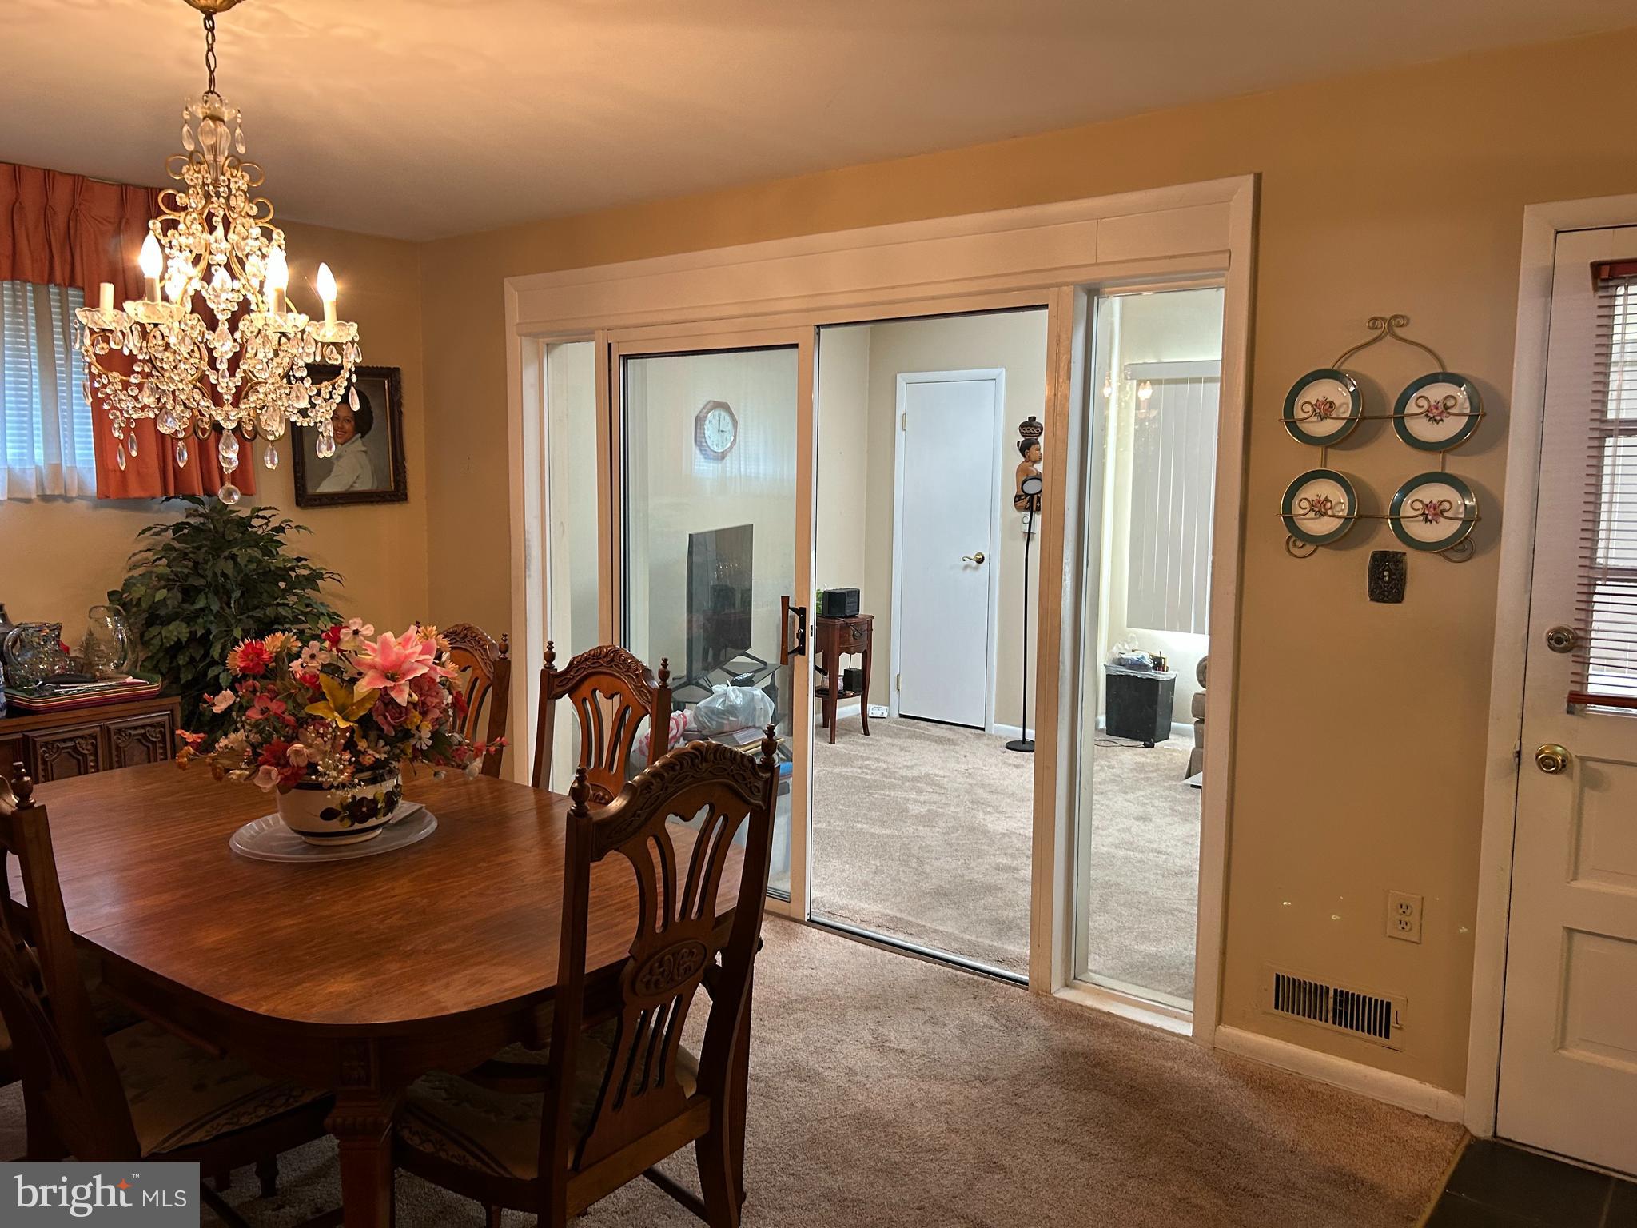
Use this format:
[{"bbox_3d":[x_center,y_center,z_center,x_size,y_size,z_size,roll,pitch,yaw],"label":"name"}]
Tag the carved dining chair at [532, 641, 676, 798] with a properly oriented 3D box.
[{"bbox_3d":[-0.644,0.641,2.788,0.490,1.100,0.550,5,8,37],"label":"carved dining chair"}]

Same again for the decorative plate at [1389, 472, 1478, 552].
[{"bbox_3d":[1.391,-0.230,2.784,0.182,0.182,0.025,5,8,37],"label":"decorative plate"}]

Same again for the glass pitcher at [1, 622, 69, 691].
[{"bbox_3d":[-2.480,0.136,3.897,0.150,0.205,0.185,6,9,38],"label":"glass pitcher"}]

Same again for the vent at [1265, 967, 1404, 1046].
[{"bbox_3d":[1.275,0.971,3.042,0.338,0.136,0.018,5,8,37],"label":"vent"}]

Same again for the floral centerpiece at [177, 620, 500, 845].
[{"bbox_3d":[-0.995,0.233,2.556,0.660,0.450,0.580,-2,7,-22],"label":"floral centerpiece"}]

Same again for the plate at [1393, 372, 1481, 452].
[{"bbox_3d":[1.388,-0.453,2.761,0.182,0.182,0.025,5,8,37],"label":"plate"}]

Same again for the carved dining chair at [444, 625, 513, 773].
[{"bbox_3d":[-1.096,0.595,3.166,0.490,1.100,0.550,5,8,37],"label":"carved dining chair"}]

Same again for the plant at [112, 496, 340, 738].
[{"bbox_3d":[-1.931,0.328,4.091,0.700,1.410,0.750,5,8,37],"label":"plant"}]

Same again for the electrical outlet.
[{"bbox_3d":[1.396,0.722,2.925,0.073,0.116,0.009,5,8,37],"label":"electrical outlet"}]

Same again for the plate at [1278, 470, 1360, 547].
[{"bbox_3d":[1.193,-0.255,2.933,0.182,0.182,0.025,5,8,37],"label":"plate"}]

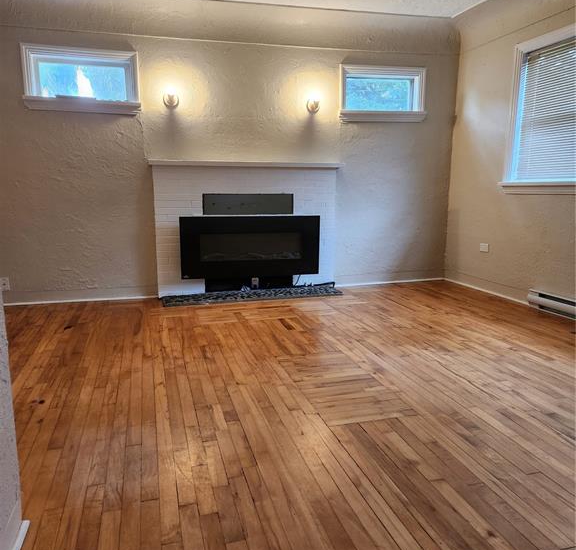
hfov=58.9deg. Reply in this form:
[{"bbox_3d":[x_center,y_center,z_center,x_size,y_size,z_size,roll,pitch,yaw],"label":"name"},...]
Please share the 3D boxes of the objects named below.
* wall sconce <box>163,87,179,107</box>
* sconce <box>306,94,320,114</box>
[{"bbox_3d":[-0.975,-1.473,4.235,0.120,0.170,0.105,-3,11,-15],"label":"wall sconce"},{"bbox_3d":[0.227,-1.529,4.551,0.120,0.170,0.105,-3,11,-15],"label":"sconce"}]

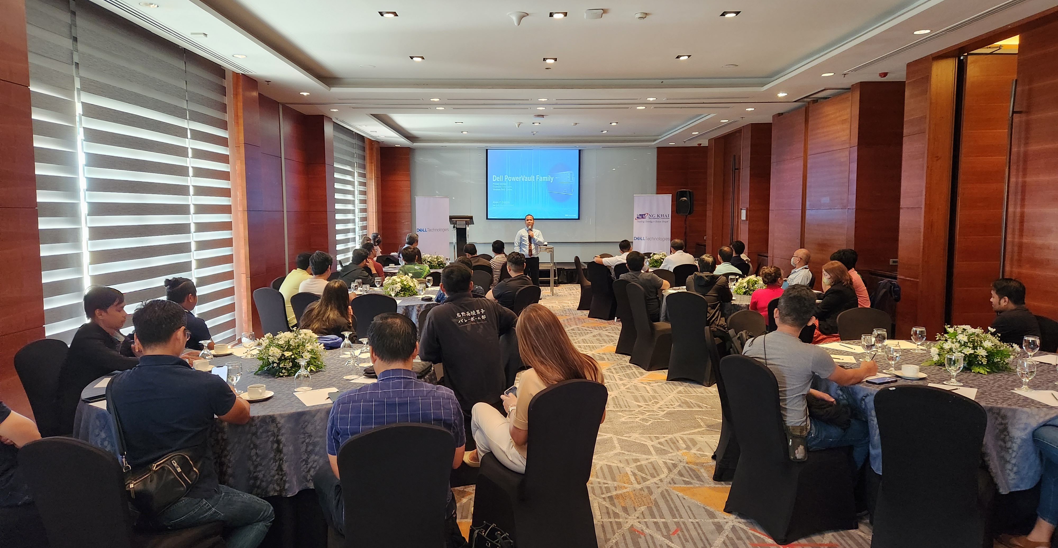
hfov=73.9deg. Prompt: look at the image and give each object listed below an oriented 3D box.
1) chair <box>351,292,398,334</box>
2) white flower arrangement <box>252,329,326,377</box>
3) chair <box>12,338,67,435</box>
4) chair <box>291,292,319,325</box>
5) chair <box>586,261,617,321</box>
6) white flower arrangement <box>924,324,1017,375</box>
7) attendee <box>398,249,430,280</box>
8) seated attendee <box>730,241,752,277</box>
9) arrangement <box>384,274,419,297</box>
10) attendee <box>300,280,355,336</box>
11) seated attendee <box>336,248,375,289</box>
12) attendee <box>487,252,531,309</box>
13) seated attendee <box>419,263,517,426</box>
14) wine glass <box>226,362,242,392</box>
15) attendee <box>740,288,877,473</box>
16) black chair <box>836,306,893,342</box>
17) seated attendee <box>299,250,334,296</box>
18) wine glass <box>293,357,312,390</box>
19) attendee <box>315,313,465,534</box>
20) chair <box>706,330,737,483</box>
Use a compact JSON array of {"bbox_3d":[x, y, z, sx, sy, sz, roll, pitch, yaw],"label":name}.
[{"bbox_3d":[-1.398,0.628,6.719,0.440,0.930,0.550,0,5,5],"label":"chair"},{"bbox_3d":[-1.370,0.440,4.075,0.410,0.220,0.380,-2,5,-19],"label":"white flower arrangement"},{"bbox_3d":[-2.667,0.859,4.199,0.550,0.930,0.440,0,5,6],"label":"chair"},{"bbox_3d":[-1.979,0.621,7.051,0.440,0.925,0.580,3,6,29],"label":"chair"},{"bbox_3d":[1.235,0.234,10.994,0.580,0.920,0.450,-5,7,-42],"label":"chair"},{"bbox_3d":[2.631,0.431,4.256,0.470,0.250,0.440,3,6,32],"label":"white flower arrangement"},{"bbox_3d":[-1.529,0.246,9.409,0.520,1.240,0.800,1,5,11],"label":"attendee"},{"bbox_3d":[2.950,0.130,10.304,0.520,1.250,0.800,-3,6,-27],"label":"seated attendee"},{"bbox_3d":[-1.416,0.110,7.821,0.400,0.255,0.370,0,5,0],"label":"arrangement"},{"bbox_3d":[-1.609,0.607,5.676,0.500,1.160,0.750,0,5,7],"label":"attendee"},{"bbox_3d":[-2.183,0.313,8.888,0.750,1.220,0.550,0,5,7],"label":"seated attendee"},{"bbox_3d":[-0.232,0.404,7.521,0.750,1.265,0.550,4,7,41],"label":"attendee"},{"bbox_3d":[-0.416,0.616,4.565,0.620,1.360,0.750,-2,5,-23],"label":"seated attendee"},{"bbox_3d":[-1.544,0.537,3.677,0.080,0.163,0.080,-2,6,-23],"label":"wine glass"},{"bbox_3d":[1.544,0.699,3.890,0.760,1.300,0.530,-3,6,-31],"label":"attendee"},{"bbox_3d":[2.604,0.745,5.251,0.440,0.930,0.550,0,5,-1],"label":"black chair"},{"bbox_3d":[-2.099,0.414,7.316,0.530,1.280,0.800,3,6,30],"label":"seated attendee"},{"bbox_3d":[-1.195,0.521,3.709,0.095,0.165,0.095,0,5,0],"label":"wine glass"},{"bbox_3d":[-0.557,0.789,2.982,0.600,1.270,0.820,-1,5,-11],"label":"attendee"},{"bbox_3d":[1.421,0.829,4.558,0.580,0.925,0.440,1,5,11],"label":"chair"}]

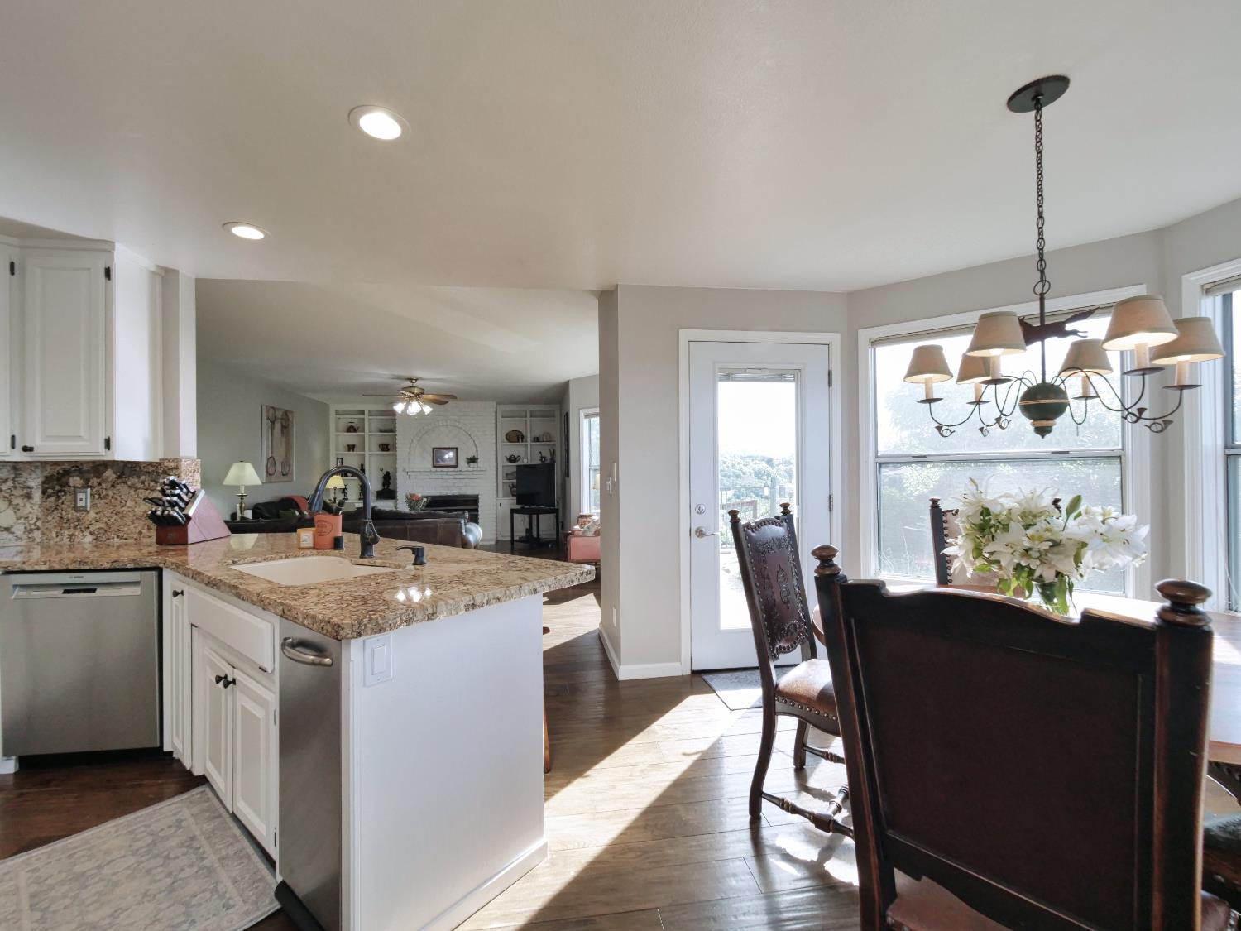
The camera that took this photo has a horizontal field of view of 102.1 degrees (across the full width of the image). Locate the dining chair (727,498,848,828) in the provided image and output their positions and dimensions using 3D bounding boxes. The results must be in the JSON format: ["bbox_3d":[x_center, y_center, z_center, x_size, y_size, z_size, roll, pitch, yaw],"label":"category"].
[{"bbox_3d":[0.783,0.725,1.848,0.600,1.125,0.510,-1,0,42],"label":"dining chair"}]

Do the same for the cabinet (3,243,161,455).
[{"bbox_3d":[-2.708,-0.551,2.570,0.460,1.056,0.310,0,0,-7],"label":"cabinet"}]

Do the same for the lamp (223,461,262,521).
[{"bbox_3d":[-4.256,0.289,5.650,0.360,0.677,0.360,0,0,-7],"label":"lamp"}]

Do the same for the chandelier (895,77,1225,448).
[{"bbox_3d":[1.262,-0.597,1.505,0.690,1.035,0.690,0,0,0],"label":"chandelier"}]

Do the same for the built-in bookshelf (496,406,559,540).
[{"bbox_3d":[-1.690,0.136,9.288,1.100,2.430,0.380,0,0,-7],"label":"built-in bookshelf"}]

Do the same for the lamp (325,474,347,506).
[{"bbox_3d":[-4.515,0.381,7.950,0.320,0.500,0.320,0,0,0],"label":"lamp"}]

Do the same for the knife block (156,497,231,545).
[{"bbox_3d":[-2.355,0.275,2.779,0.165,0.280,0.360,0,0,-7],"label":"knife block"}]

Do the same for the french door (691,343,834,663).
[{"bbox_3d":[0.886,0.252,3.160,0.915,2.045,0.070,0,0,-6],"label":"french door"}]

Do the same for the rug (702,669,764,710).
[{"bbox_3d":[0.949,1.302,2.961,0.800,0.012,0.477,0,0,-7],"label":"rug"}]

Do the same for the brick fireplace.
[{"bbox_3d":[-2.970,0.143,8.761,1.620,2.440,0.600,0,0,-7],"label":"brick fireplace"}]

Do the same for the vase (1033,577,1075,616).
[{"bbox_3d":[1.452,0.448,1.680,0.115,0.180,0.115,0,0,-7],"label":"vase"}]

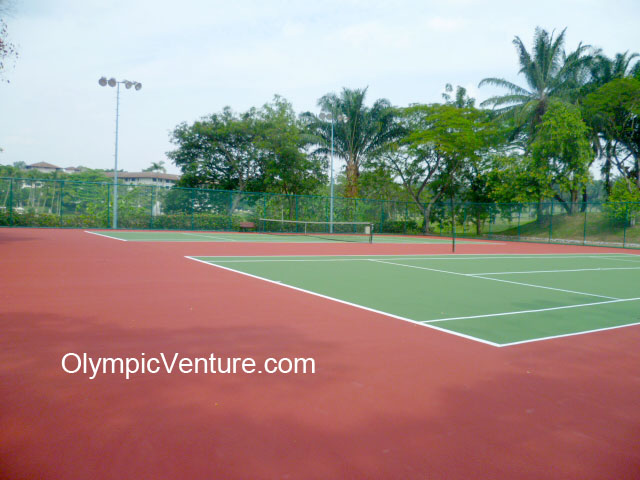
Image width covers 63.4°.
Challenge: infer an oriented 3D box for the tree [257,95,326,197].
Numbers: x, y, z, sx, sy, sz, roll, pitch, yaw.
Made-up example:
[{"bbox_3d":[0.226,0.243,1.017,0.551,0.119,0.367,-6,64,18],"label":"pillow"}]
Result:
[{"bbox_3d":[-2.590,-7.170,47.000,6.360,12.070,6.040,2,3,-2],"label":"tree"}]

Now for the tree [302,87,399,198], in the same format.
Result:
[{"bbox_3d":[2.950,-7.970,50.000,9.270,13.710,8.810,2,3,2],"label":"tree"}]

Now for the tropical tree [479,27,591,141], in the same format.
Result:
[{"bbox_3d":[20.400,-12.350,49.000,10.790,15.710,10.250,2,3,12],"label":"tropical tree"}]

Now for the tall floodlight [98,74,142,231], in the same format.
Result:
[{"bbox_3d":[-12.910,-5.650,33.500,2.700,9.870,0.700,0,3,-33],"label":"tall floodlight"}]

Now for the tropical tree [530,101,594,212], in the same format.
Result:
[{"bbox_3d":[21.550,-7.330,46.000,5.690,10.130,5.400,3,3,13],"label":"tropical tree"}]

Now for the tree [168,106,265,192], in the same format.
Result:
[{"bbox_3d":[-9.200,-6.530,46.000,8.530,10.660,7.680,2,3,-6],"label":"tree"}]

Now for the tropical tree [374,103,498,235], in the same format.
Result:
[{"bbox_3d":[11.380,-7.090,51.000,11.620,12.910,9.880,2,3,6],"label":"tropical tree"}]

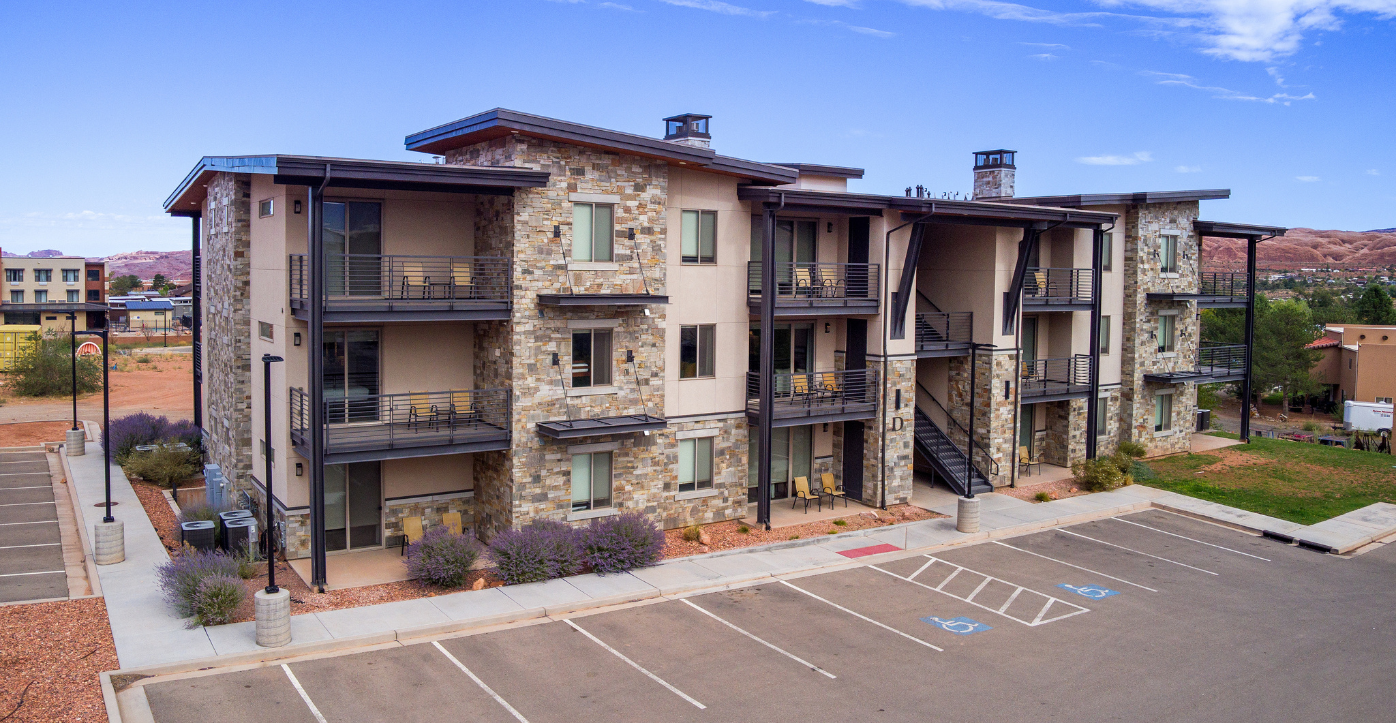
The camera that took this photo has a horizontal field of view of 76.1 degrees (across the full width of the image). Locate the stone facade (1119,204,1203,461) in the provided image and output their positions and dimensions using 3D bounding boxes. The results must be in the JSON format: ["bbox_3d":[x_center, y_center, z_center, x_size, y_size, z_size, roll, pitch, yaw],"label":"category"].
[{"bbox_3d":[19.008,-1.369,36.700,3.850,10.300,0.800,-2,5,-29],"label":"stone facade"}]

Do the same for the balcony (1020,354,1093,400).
[{"bbox_3d":[12.464,0.522,32.053,4.000,1.270,0.950,-2,4,-32],"label":"balcony"}]

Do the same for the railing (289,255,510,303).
[{"bbox_3d":[-7.250,-1.994,21.800,4.600,1.060,2.100,-2,5,-29],"label":"railing"}]

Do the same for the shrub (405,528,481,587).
[{"bbox_3d":[-5.825,4.505,20.400,1.620,1.150,1.500,-1,5,-20],"label":"shrub"}]

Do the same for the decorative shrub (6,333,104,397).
[{"bbox_3d":[-36.767,0.250,51.000,5.000,3.400,4.300,-3,6,-36],"label":"decorative shrub"}]

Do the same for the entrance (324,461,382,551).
[{"bbox_3d":[-8.800,3.551,22.275,1.800,2.420,0.150,-2,5,-29],"label":"entrance"}]

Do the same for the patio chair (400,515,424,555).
[{"bbox_3d":[-7.090,4.475,22.486,0.607,0.951,0.688,-2,5,-30],"label":"patio chair"}]

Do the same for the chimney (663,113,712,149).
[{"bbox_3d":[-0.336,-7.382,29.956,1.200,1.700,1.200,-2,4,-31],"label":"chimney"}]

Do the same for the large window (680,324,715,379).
[{"bbox_3d":[0.006,-0.271,25.500,1.200,1.520,0.140,-2,5,-29],"label":"large window"}]

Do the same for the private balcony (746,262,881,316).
[{"bbox_3d":[3.410,-2.178,26.831,3.750,1.480,1.800,-2,5,-32],"label":"private balcony"}]

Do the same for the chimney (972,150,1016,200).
[{"bbox_3d":[12.398,-7.826,37.300,0.920,2.000,1.500,-2,5,-29],"label":"chimney"}]

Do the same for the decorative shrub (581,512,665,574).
[{"bbox_3d":[-1.826,4.254,21.800,1.850,1.200,1.700,1,4,0],"label":"decorative shrub"}]

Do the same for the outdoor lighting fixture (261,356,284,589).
[{"bbox_3d":[-8.108,2.142,17.000,0.320,4.600,0.650,-2,5,-32],"label":"outdoor lighting fixture"}]

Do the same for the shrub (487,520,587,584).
[{"bbox_3d":[-3.858,4.337,21.100,2.000,1.200,1.750,-2,5,-32],"label":"shrub"}]

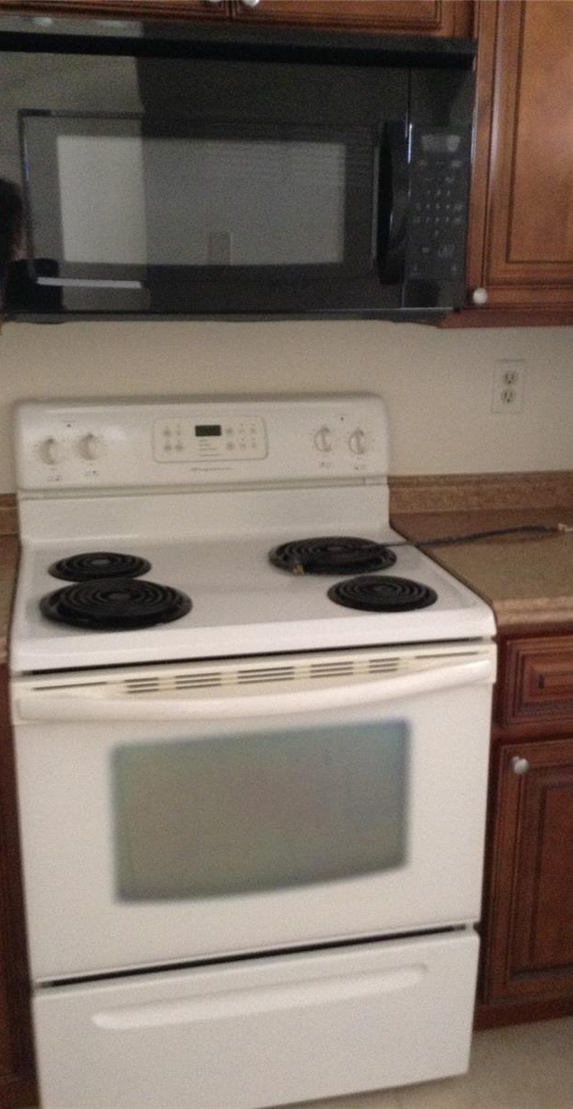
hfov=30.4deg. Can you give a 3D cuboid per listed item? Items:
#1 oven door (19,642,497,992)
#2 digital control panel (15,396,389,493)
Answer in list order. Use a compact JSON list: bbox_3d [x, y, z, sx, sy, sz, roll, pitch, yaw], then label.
[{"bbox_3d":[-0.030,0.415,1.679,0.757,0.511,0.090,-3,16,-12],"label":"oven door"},{"bbox_3d":[-0.162,-0.232,2.132,0.750,0.170,0.080,-3,16,-12],"label":"digital control panel"}]

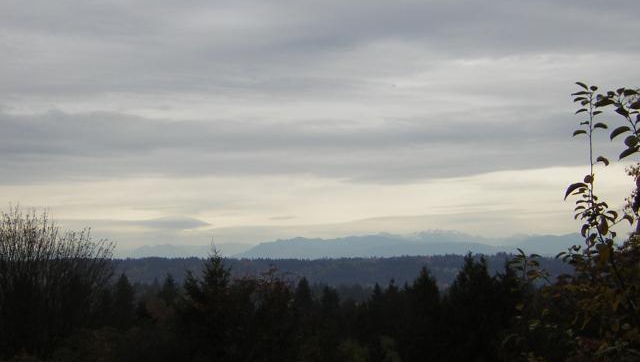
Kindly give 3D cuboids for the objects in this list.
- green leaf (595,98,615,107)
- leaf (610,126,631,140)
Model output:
[{"bbox_3d":[0.967,-0.265,4.400,0.074,0.030,0.042,-12,0,-14],"label":"green leaf"},{"bbox_3d":[1.022,-0.165,4.400,0.077,0.034,0.042,-28,4,-14],"label":"leaf"}]

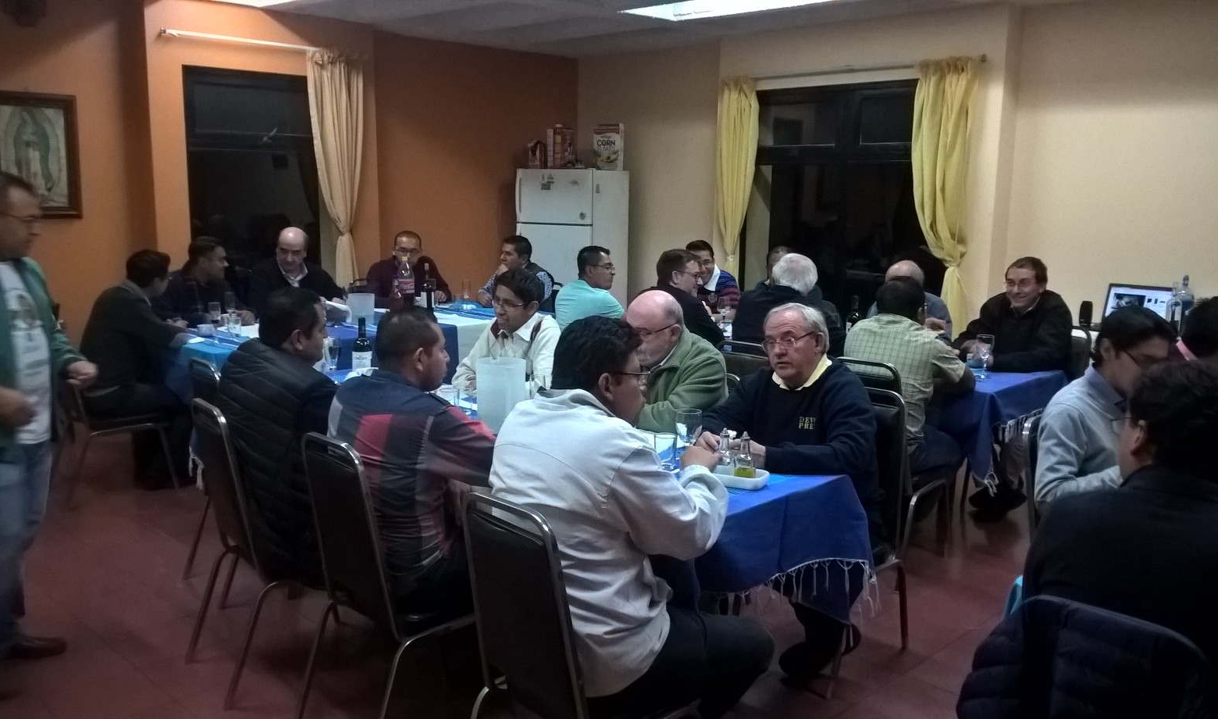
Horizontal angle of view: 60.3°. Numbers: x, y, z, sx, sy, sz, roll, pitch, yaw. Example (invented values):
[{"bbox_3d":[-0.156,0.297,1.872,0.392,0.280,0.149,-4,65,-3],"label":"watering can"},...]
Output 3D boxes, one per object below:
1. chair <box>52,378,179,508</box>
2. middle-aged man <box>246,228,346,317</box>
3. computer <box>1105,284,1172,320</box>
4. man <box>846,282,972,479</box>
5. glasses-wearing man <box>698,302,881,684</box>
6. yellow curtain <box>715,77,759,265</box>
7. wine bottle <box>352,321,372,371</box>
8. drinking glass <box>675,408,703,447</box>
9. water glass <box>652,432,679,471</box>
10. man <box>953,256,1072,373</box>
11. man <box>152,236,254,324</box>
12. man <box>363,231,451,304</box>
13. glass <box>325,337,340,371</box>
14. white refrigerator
[{"bbox_3d":[-2.551,0.243,5.318,0.550,0.880,0.450,-8,12,-44],"label":"chair"},{"bbox_3d":[-1.847,-0.143,6.377,0.550,1.290,0.750,-6,11,-35],"label":"middle-aged man"},{"bbox_3d":[2.663,-0.268,5.324,0.320,0.240,0.375,-8,13,-44],"label":"computer"},{"bbox_3d":[1.318,0.245,4.491,0.760,1.220,0.530,-8,13,-44],"label":"man"},{"bbox_3d":[0.570,0.405,3.342,0.560,1.220,0.740,8,11,39],"label":"glasses-wearing man"},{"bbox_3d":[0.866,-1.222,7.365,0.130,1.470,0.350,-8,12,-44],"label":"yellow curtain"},{"bbox_3d":[-0.961,-0.006,4.063,0.075,0.305,0.075,-8,12,-44],"label":"wine bottle"},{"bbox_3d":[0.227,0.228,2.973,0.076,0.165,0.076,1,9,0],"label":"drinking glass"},{"bbox_3d":[0.166,0.266,3.042,0.070,0.098,0.070,1,9,0],"label":"water glass"},{"bbox_3d":[1.903,0.154,4.967,0.570,1.260,0.750,8,12,38],"label":"man"},{"bbox_3d":[-2.382,-0.080,6.219,0.560,1.250,0.740,-8,12,-44],"label":"man"},{"bbox_3d":[-1.243,-0.202,6.911,0.540,1.250,0.750,-6,11,-35],"label":"man"},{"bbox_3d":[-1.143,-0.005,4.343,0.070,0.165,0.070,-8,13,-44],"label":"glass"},{"bbox_3d":[-0.282,-0.654,8.520,0.670,1.730,0.640,6,10,30],"label":"white refrigerator"}]

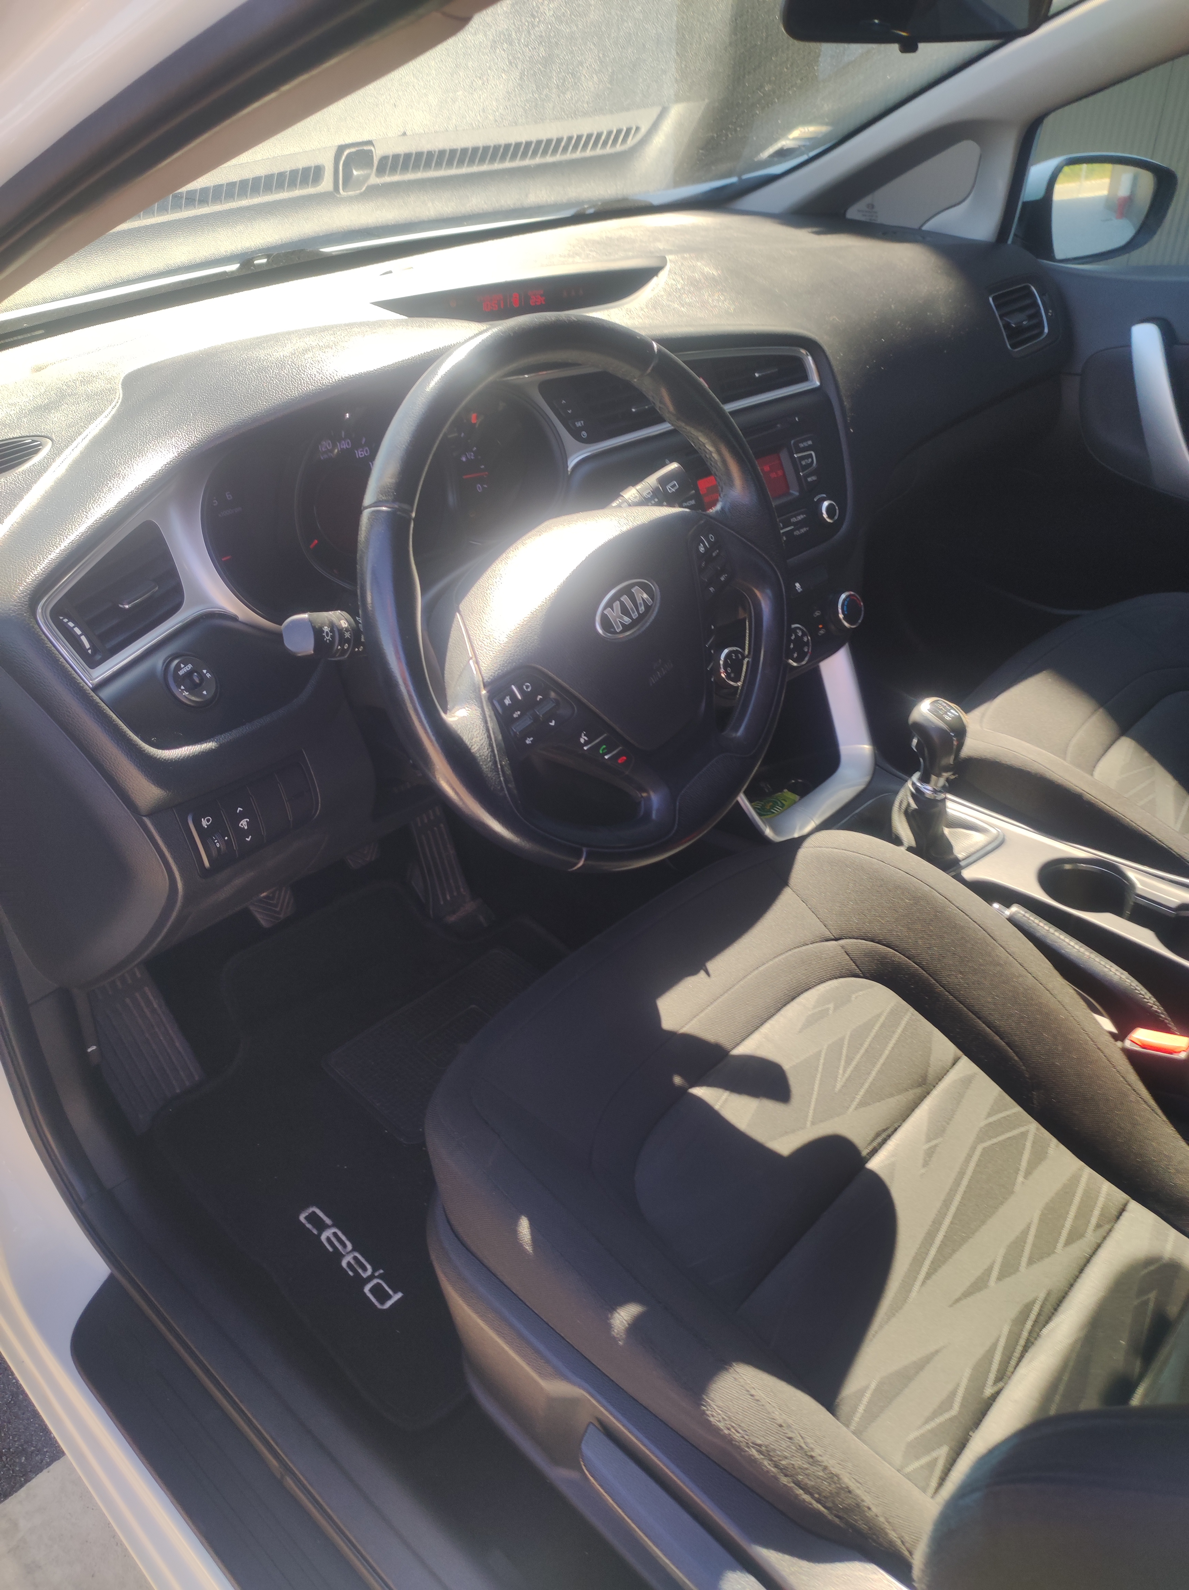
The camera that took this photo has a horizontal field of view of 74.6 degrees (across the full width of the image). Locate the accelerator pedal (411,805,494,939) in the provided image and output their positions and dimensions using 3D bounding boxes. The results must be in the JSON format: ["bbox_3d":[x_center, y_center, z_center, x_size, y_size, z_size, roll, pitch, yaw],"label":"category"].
[{"bbox_3d":[-0.223,0.119,1.200,0.055,0.185,0.072,3,26,46],"label":"accelerator pedal"}]

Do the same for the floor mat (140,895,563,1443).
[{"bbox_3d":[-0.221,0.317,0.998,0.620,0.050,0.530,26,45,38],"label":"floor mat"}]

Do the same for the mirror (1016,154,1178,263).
[{"bbox_3d":[0.787,-0.918,1.223,0.220,0.142,0.130,-20,36,-20],"label":"mirror"}]

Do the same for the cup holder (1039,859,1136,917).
[{"bbox_3d":[0.505,0.117,0.817,0.088,0.060,0.084,26,45,32],"label":"cup holder"}]

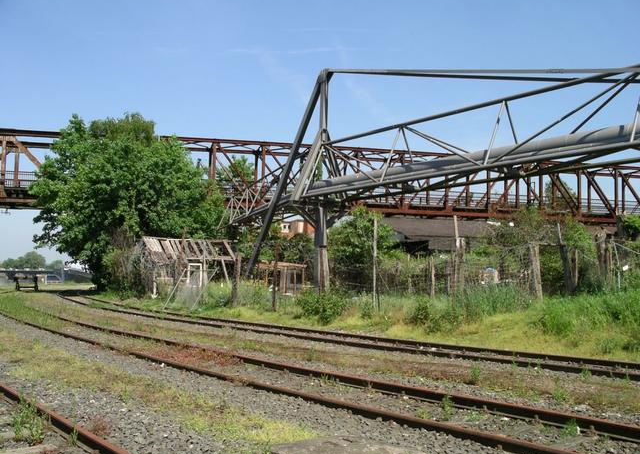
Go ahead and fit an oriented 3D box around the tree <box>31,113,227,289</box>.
[{"bbox_3d":[-13.267,-1.587,47.711,13.300,12.300,11.500,1,-4,-16],"label":"tree"}]

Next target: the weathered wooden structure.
[{"bbox_3d":[-7.344,2.322,37.930,5.000,3.200,2.700,3,-5,-36],"label":"weathered wooden structure"}]

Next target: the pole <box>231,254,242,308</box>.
[{"bbox_3d":[-4.019,2.564,32.902,0.350,2.650,0.280,2,-4,-30],"label":"pole"}]

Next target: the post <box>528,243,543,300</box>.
[{"bbox_3d":[6.452,1.385,20.453,0.300,1.850,0.250,3,-5,-35],"label":"post"}]

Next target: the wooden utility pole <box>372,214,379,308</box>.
[{"bbox_3d":[2.064,1.383,25.464,0.140,3.620,0.140,0,-4,0],"label":"wooden utility pole"}]

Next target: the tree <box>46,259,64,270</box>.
[{"bbox_3d":[-96.447,15.144,249.545,6.800,6.300,6.500,1,-4,-21],"label":"tree"}]

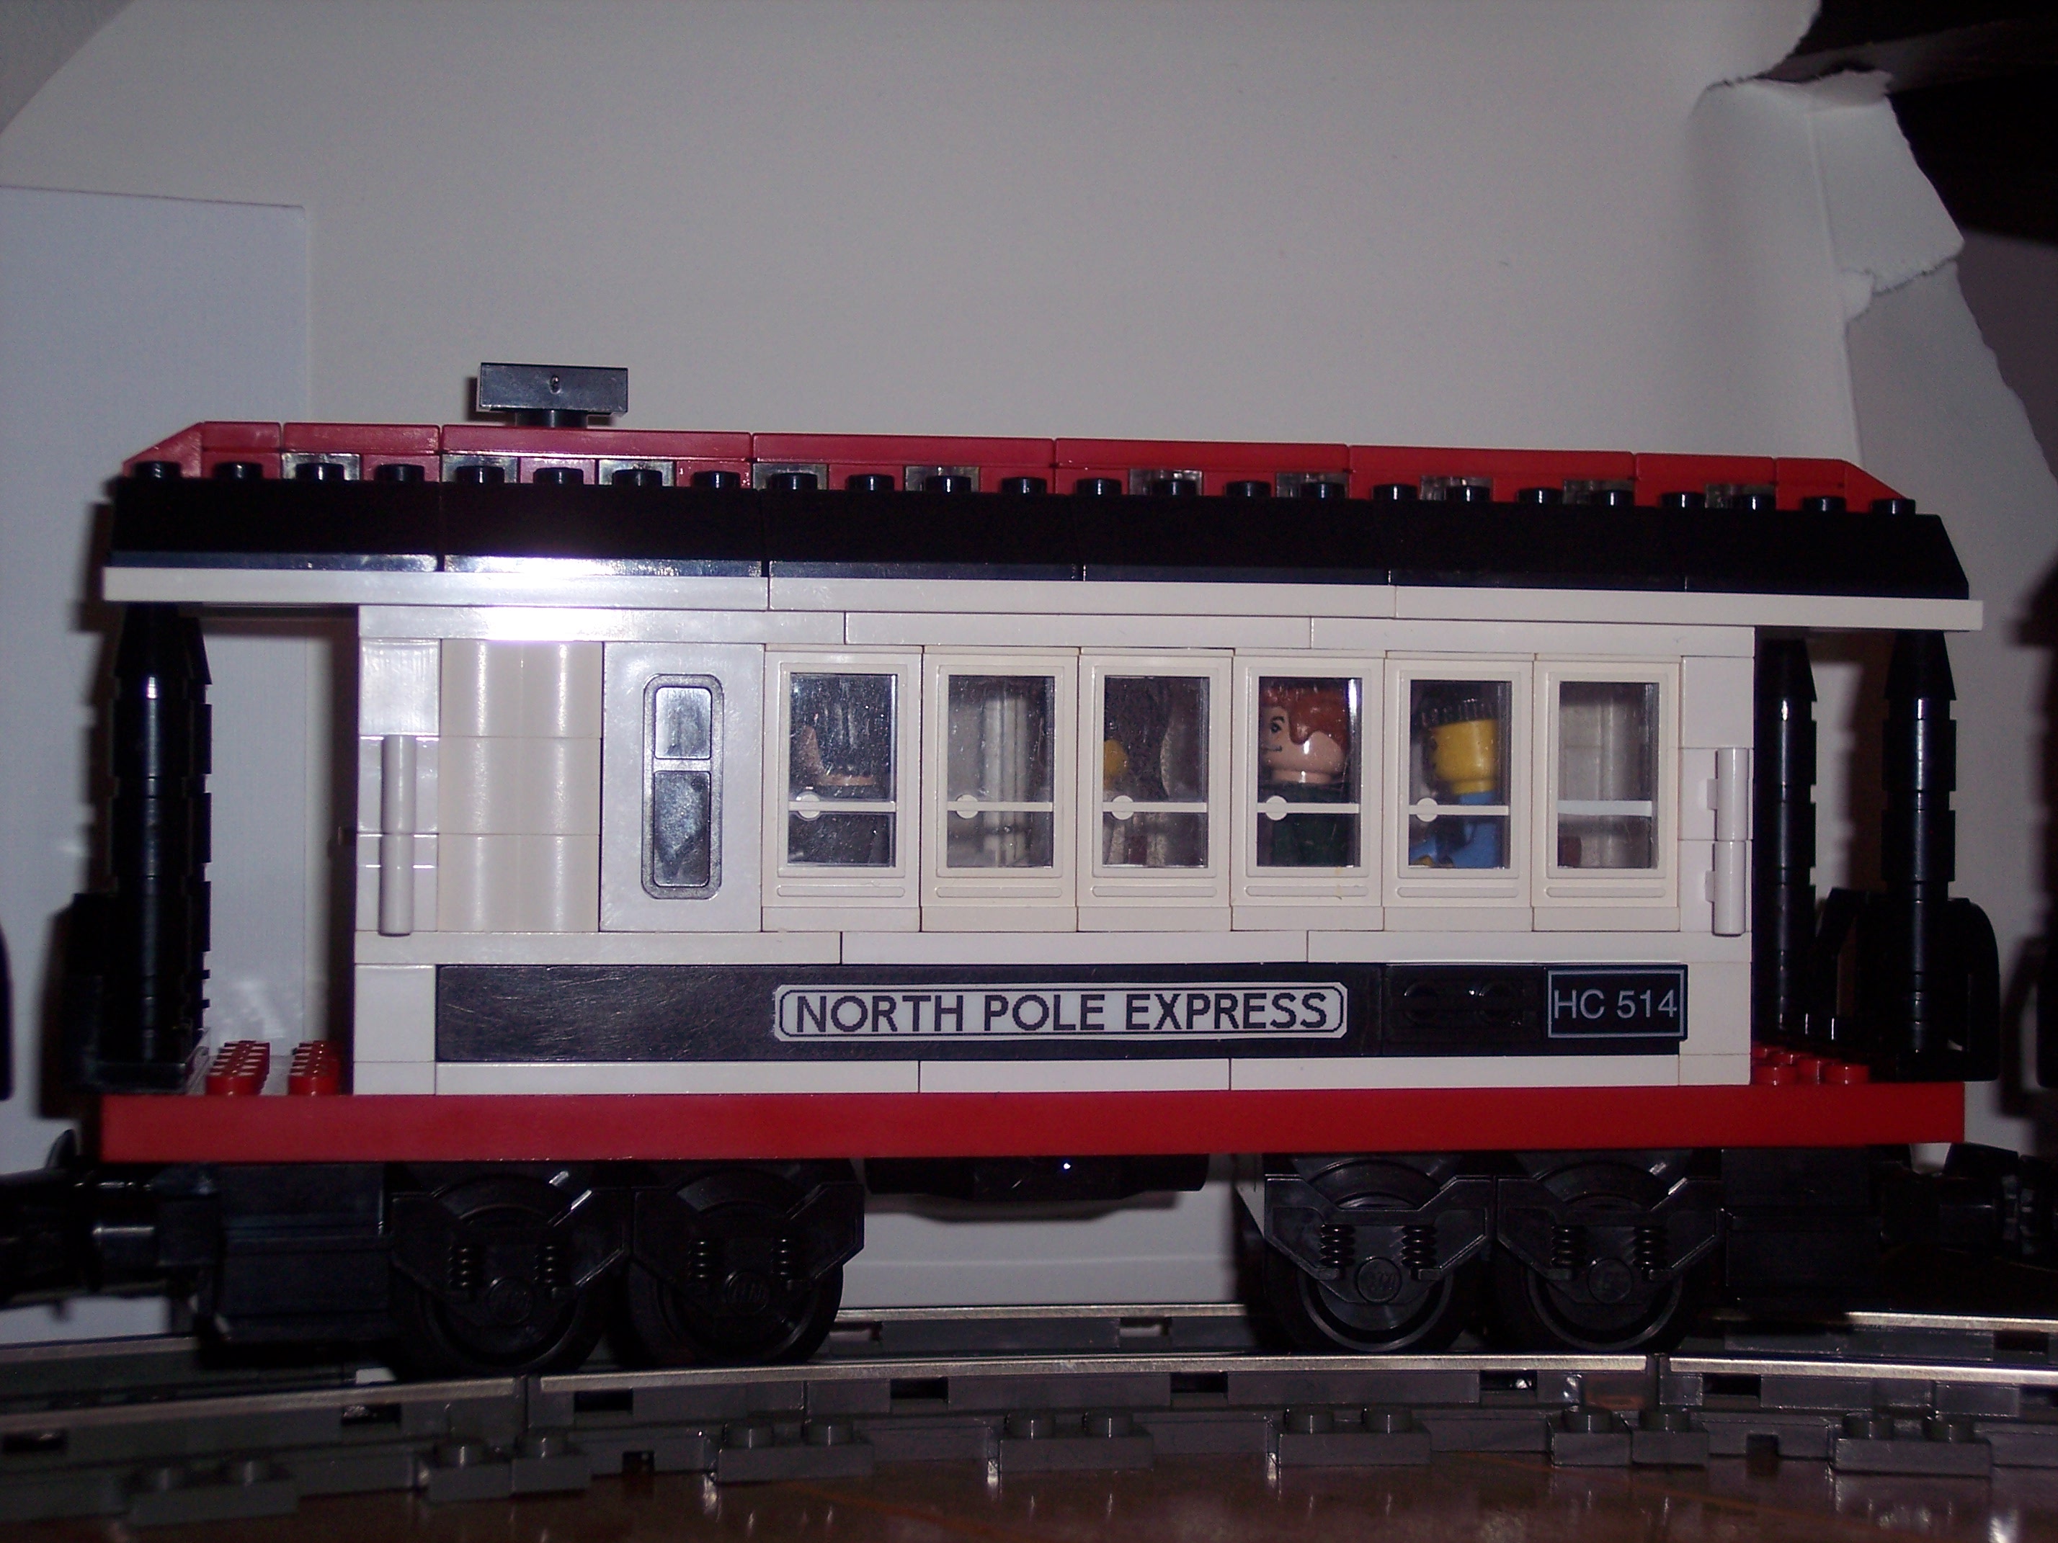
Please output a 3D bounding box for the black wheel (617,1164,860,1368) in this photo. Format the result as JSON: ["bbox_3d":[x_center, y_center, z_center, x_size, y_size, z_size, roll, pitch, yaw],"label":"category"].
[{"bbox_3d":[-0.029,0.051,0.392,0.023,0.022,0.009,0,0,-11],"label":"black wheel"}]

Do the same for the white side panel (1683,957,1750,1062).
[{"bbox_3d":[0.071,0.025,0.407,0.008,0.010,0.008,0,0,-11],"label":"white side panel"}]

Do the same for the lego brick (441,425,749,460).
[{"bbox_3d":[-0.046,-0.034,0.403,0.032,0.003,0.010,0,0,-11],"label":"lego brick"}]

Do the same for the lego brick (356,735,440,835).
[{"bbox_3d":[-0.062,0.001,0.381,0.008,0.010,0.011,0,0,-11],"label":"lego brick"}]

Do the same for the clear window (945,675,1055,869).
[{"bbox_3d":[-0.003,0.000,0.391,0.011,0.020,0.003,0,0,-11],"label":"clear window"}]

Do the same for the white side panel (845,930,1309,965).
[{"bbox_3d":[0.004,0.018,0.395,0.048,0.003,0.008,0,0,-11],"label":"white side panel"}]

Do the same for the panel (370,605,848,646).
[{"bbox_3d":[-0.043,-0.014,0.386,0.048,0.003,0.008,0,0,-11],"label":"panel"}]

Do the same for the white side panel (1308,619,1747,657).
[{"bbox_3d":[0.052,-0.014,0.404,0.048,0.003,0.008,0,0,-11],"label":"white side panel"}]

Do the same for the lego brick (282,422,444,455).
[{"bbox_3d":[-0.069,-0.034,0.398,0.016,0.003,0.009,0,0,-11],"label":"lego brick"}]

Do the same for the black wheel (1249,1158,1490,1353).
[{"bbox_3d":[0.036,0.051,0.401,0.025,0.022,0.009,0,0,-11],"label":"black wheel"}]

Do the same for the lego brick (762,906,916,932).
[{"bbox_3d":[-0.019,0.015,0.391,0.016,0.003,0.008,0,0,-11],"label":"lego brick"}]

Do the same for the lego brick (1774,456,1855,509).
[{"bbox_3d":[0.085,-0.031,0.426,0.008,0.006,0.009,0,0,-11],"label":"lego brick"}]

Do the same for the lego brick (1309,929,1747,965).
[{"bbox_3d":[0.051,0.018,0.404,0.048,0.003,0.008,0,0,-11],"label":"lego brick"}]

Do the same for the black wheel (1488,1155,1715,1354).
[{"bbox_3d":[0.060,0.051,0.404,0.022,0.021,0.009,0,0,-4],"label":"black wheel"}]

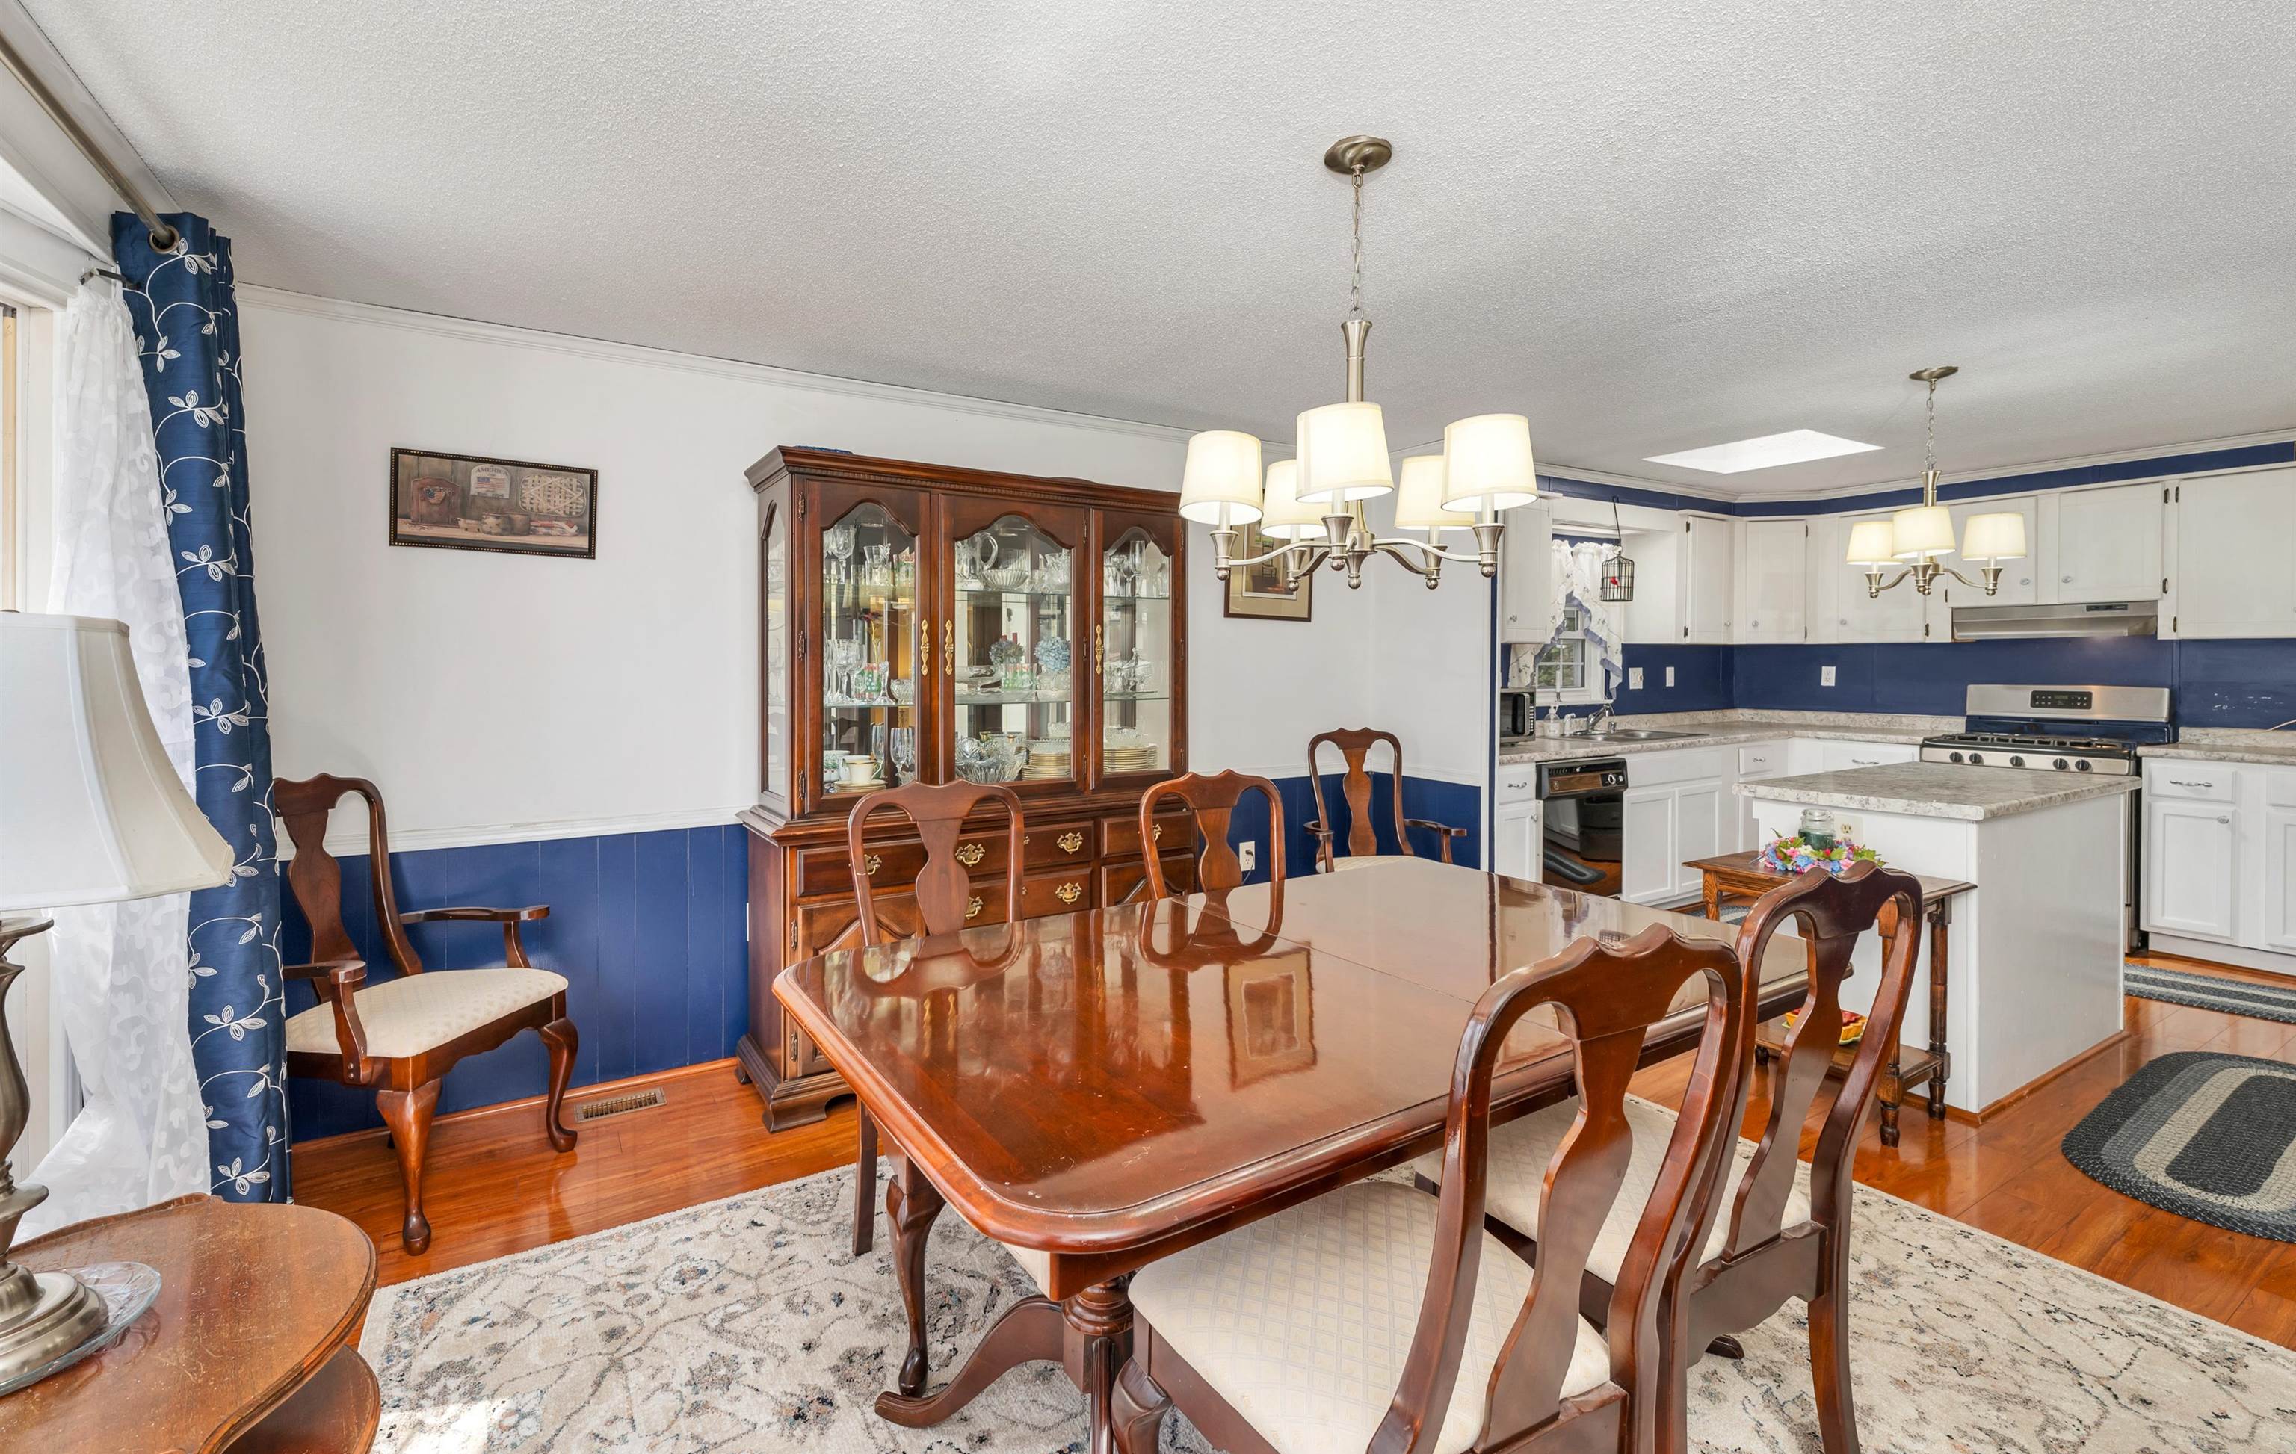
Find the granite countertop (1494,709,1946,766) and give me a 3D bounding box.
[{"bbox_3d":[2.957,0.051,4.807,3.240,0.140,1.310,-2,3,-30],"label":"granite countertop"}]

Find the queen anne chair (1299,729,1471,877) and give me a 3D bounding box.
[{"bbox_3d":[0.955,0.553,3.782,0.600,1.040,0.600,-1,3,-12],"label":"queen anne chair"}]

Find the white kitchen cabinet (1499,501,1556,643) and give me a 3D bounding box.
[{"bbox_3d":[1.876,-0.831,4.753,0.420,0.770,0.310,-2,3,-30],"label":"white kitchen cabinet"}]

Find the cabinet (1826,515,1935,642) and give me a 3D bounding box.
[{"bbox_3d":[4.393,-0.878,5.294,0.310,0.770,0.525,-2,3,-30],"label":"cabinet"}]

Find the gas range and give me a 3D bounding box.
[{"bbox_3d":[4.521,0.398,4.542,0.670,1.160,0.760,-2,4,-32],"label":"gas range"}]

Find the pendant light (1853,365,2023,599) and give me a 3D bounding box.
[{"bbox_3d":[2.620,-0.811,3.013,0.460,0.745,0.460,-2,4,-32],"label":"pendant light"}]

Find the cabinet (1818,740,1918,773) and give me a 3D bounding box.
[{"bbox_3d":[4.206,0.509,5.117,0.600,0.870,0.470,-2,4,-32],"label":"cabinet"}]

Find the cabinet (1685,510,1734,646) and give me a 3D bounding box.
[{"bbox_3d":[3.390,-0.912,5.640,0.570,0.790,0.310,-2,3,-30],"label":"cabinet"}]

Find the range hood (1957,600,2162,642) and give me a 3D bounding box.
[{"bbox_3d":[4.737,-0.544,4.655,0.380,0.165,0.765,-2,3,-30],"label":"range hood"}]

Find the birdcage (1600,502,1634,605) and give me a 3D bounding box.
[{"bbox_3d":[2.579,-0.965,4.900,0.175,0.560,0.170,-2,3,-30],"label":"birdcage"}]

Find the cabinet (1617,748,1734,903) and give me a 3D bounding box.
[{"bbox_3d":[2.602,0.525,4.895,0.980,0.870,0.600,-2,4,-32],"label":"cabinet"}]

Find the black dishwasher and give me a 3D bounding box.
[{"bbox_3d":[1.873,0.563,4.432,0.610,0.860,0.610,-2,4,-32],"label":"black dishwasher"}]

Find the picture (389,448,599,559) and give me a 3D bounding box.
[{"bbox_3d":[-1.940,-0.660,2.670,0.505,0.277,0.025,-2,3,-30],"label":"picture"}]

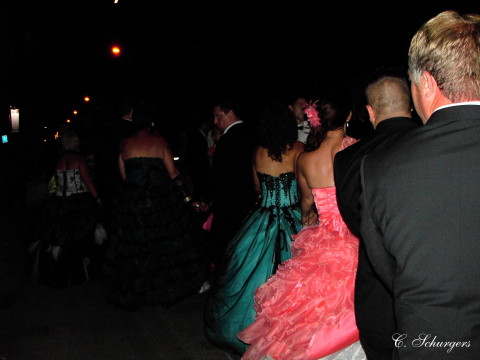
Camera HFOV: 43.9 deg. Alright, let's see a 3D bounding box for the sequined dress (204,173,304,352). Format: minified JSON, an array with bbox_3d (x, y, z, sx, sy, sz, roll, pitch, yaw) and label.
[{"bbox_3d":[0.240,0.542,4.433,1.000,1.180,1.050,1,4,8],"label":"sequined dress"}]

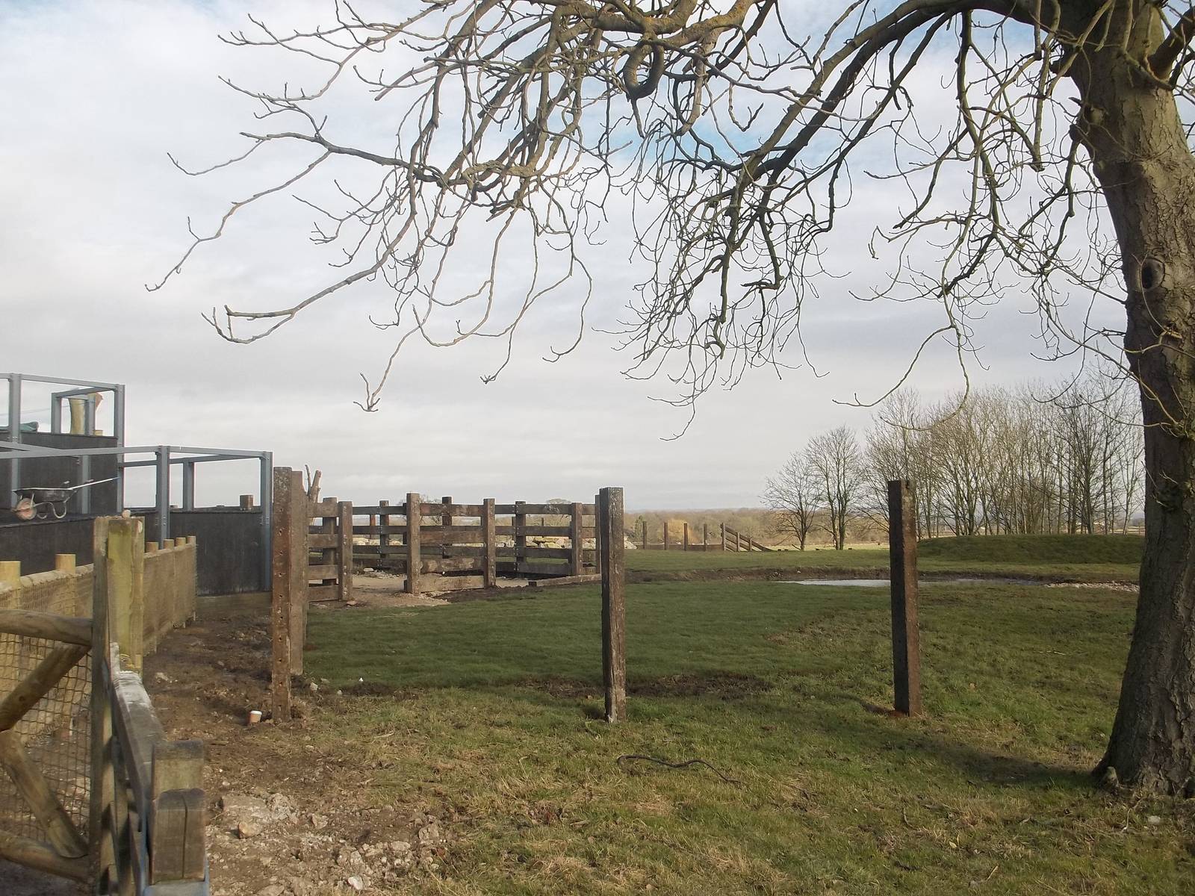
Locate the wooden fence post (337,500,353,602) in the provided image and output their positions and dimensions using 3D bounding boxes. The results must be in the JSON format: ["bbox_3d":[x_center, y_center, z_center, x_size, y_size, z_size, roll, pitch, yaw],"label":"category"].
[{"bbox_3d":[-4.655,1.902,21.000,0.130,1.850,0.250,-3,-4,38],"label":"wooden fence post"}]

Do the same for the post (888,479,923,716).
[{"bbox_3d":[2.502,1.217,9.250,0.130,1.880,0.240,0,-3,-14],"label":"post"}]

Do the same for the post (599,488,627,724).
[{"bbox_3d":[0.123,1.260,9.100,0.130,1.870,0.240,0,-3,-14],"label":"post"}]

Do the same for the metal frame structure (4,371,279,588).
[{"bbox_3d":[-9.195,0.494,19.171,6.800,3.900,3.900,-3,-4,34],"label":"metal frame structure"}]

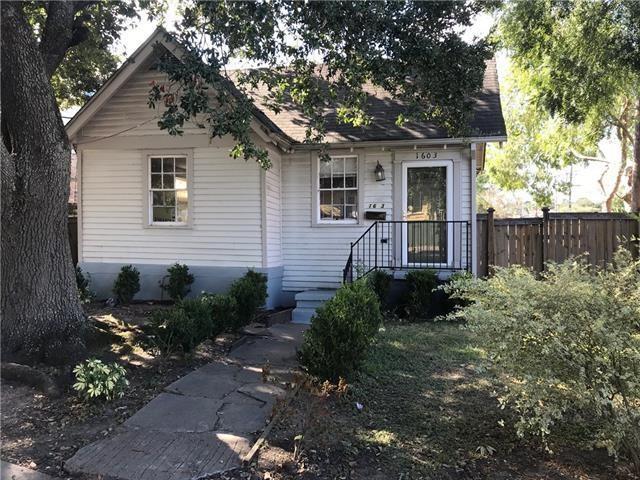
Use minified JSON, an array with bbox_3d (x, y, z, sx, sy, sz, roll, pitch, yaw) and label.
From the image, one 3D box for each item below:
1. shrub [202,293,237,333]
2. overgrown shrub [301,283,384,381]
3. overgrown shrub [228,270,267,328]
[{"bbox_3d":[-1.574,1.128,7.950,0.640,0.564,0.640,0,0,10],"label":"shrub"},{"bbox_3d":[0.230,0.987,5.800,0.900,1.026,0.920,0,0,10],"label":"overgrown shrub"},{"bbox_3d":[-1.204,0.973,8.600,0.650,0.853,0.680,0,0,10],"label":"overgrown shrub"}]

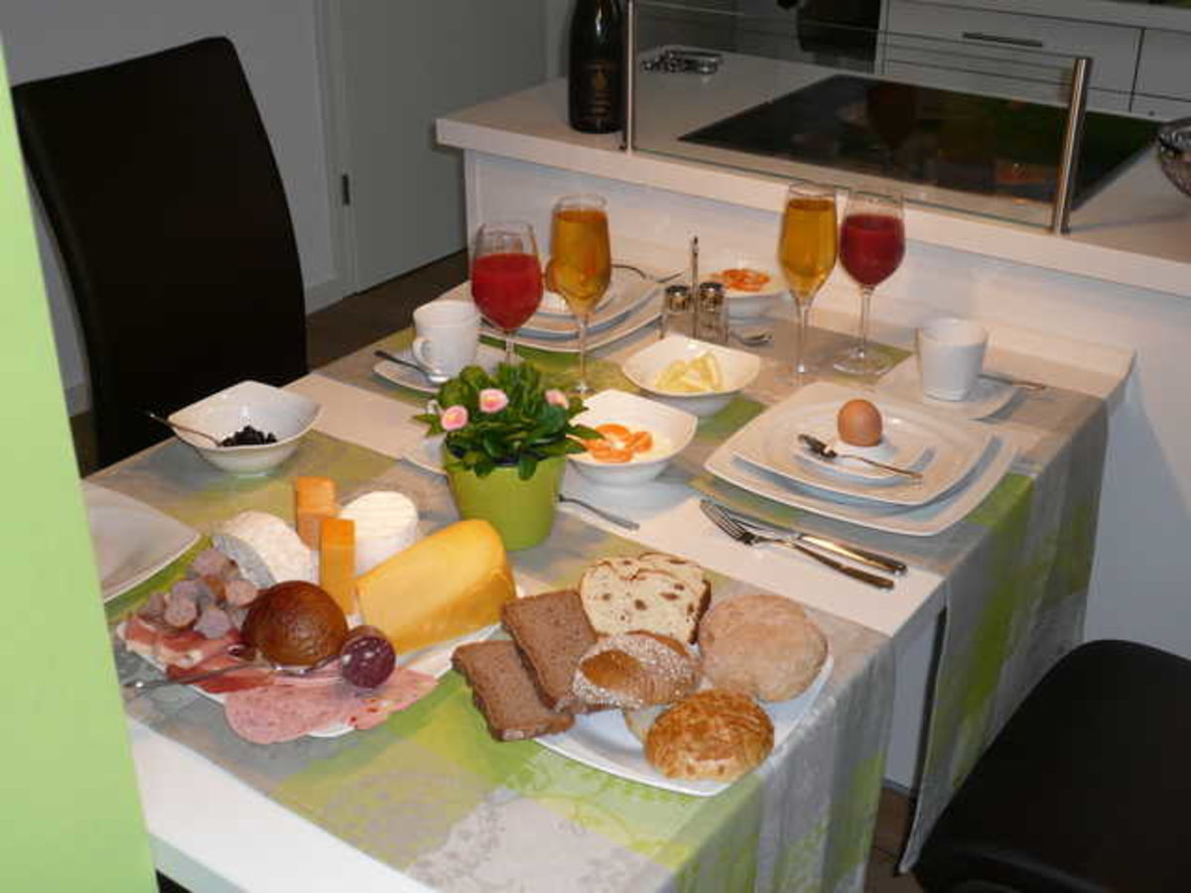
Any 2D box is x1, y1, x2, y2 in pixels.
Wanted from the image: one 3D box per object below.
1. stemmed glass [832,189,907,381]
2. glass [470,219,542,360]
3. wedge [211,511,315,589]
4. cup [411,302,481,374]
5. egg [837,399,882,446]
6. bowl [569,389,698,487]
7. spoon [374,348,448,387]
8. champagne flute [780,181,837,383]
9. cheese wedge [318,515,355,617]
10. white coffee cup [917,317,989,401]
[{"bbox_3d":[0.323,-0.193,1.700,0.077,0.203,0.077,0,27,0],"label":"stemmed glass"},{"bbox_3d":[-0.093,-0.140,1.594,0.077,0.205,0.077,0,27,0],"label":"glass"},{"bbox_3d":[-0.290,0.101,1.285,0.125,0.036,0.078,24,35,39],"label":"wedge"},{"bbox_3d":[-0.180,-0.122,1.686,0.079,0.077,0.102,16,31,28],"label":"cup"},{"bbox_3d":[0.268,-0.021,1.469,0.045,0.056,0.045,0,27,0],"label":"egg"},{"bbox_3d":[0.027,0.004,1.450,0.139,0.055,0.139,18,32,31],"label":"bowl"},{"bbox_3d":[-0.212,-0.095,1.699,0.128,0.016,0.028,18,32,30],"label":"spoon"},{"bbox_3d":[0.244,-0.183,1.654,0.067,0.227,0.067,0,27,0],"label":"champagne flute"},{"bbox_3d":[-0.219,0.103,1.233,0.030,0.068,0.046,-6,27,-10],"label":"cheese wedge"},{"bbox_3d":[0.405,-0.101,1.631,0.079,0.075,0.104,17,32,31],"label":"white coffee cup"}]

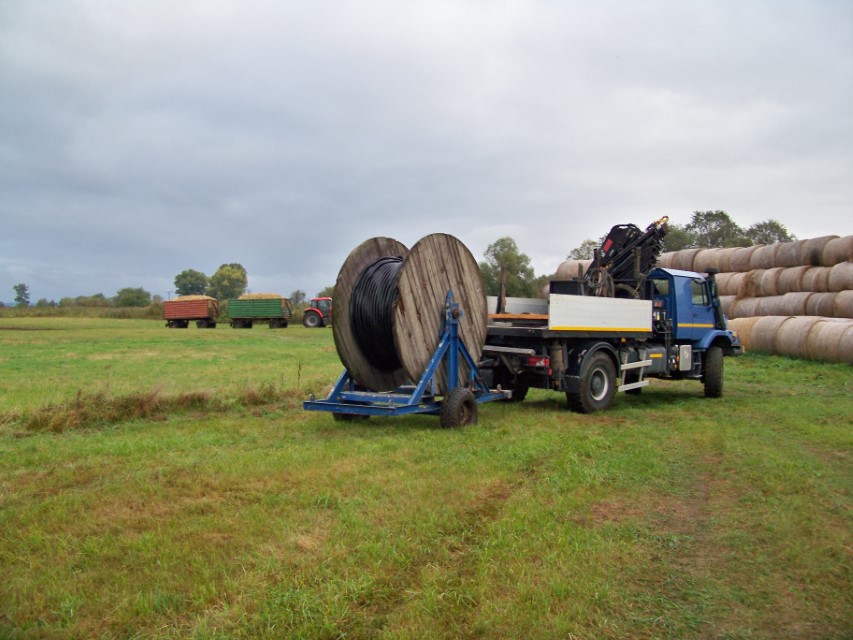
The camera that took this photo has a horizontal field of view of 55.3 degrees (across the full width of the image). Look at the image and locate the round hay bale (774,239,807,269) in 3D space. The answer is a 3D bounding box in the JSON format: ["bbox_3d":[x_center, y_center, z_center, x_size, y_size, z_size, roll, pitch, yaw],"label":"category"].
[{"bbox_3d":[14.977,-2.559,33.511,1.350,1.350,1.250,0,0,-27],"label":"round hay bale"}]

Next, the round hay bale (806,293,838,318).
[{"bbox_3d":[17.062,-0.445,34.433,1.480,1.480,1.220,0,0,-27],"label":"round hay bale"}]

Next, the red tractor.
[{"bbox_3d":[-9.400,-0.660,78.800,4.600,2.900,2.300,1,0,10],"label":"red tractor"}]

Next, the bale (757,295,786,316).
[{"bbox_3d":[16.016,-0.323,36.487,1.480,1.480,1.220,0,0,-27],"label":"bale"}]

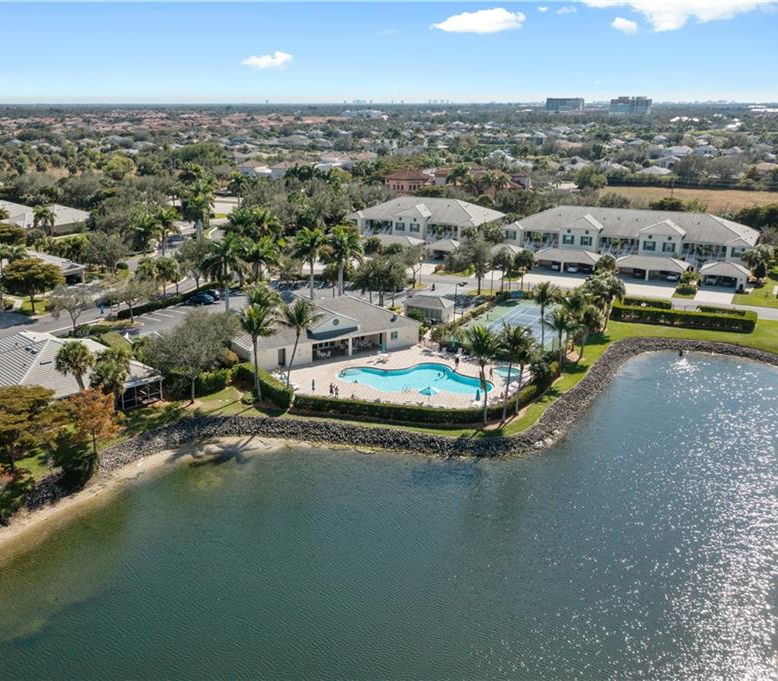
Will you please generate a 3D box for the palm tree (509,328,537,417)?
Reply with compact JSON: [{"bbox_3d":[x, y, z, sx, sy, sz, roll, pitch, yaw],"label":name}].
[{"bbox_3d":[14.520,3.550,87.100,3.400,9.880,3.400,0,17,0],"label":"palm tree"}]

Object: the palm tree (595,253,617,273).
[{"bbox_3d":[41.999,-13.832,153.486,4.100,6.200,4.100,0,17,0],"label":"palm tree"}]

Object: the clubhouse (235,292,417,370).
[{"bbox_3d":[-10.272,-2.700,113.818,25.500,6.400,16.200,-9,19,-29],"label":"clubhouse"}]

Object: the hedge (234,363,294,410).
[{"bbox_3d":[-14.790,5.230,95.330,2.000,1.900,11.200,-12,20,-35],"label":"hedge"}]

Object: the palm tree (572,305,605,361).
[{"bbox_3d":[26.456,-1.025,105.853,4.600,7.751,4.500,0,17,0],"label":"palm tree"}]

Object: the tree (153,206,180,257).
[{"bbox_3d":[-48.810,-23.650,175.080,6.000,11.590,6.000,0,17,0],"label":"tree"}]

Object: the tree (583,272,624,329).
[{"bbox_3d":[32.568,-5.725,120.380,6.000,9.200,5.600,0,17,0],"label":"tree"}]

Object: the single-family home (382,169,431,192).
[{"bbox_3d":[6.742,-59.240,298.073,17.000,10.000,15.000,-1,17,-3],"label":"single-family home"}]

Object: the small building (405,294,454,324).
[{"bbox_3d":[6.500,-5.404,128.406,7.600,4.000,4.700,9,19,26],"label":"small building"}]

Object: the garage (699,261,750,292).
[{"bbox_3d":[63.522,-12.491,150.423,8.300,4.200,7.000,8,19,26],"label":"garage"}]

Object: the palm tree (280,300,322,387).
[{"bbox_3d":[-10.470,0.418,95.054,5.300,11.169,5.100,0,17,0],"label":"palm tree"}]

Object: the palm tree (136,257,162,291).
[{"bbox_3d":[-42.992,-11.518,142.403,4.500,6.929,4.400,0,17,0],"label":"palm tree"}]

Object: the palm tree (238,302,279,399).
[{"bbox_3d":[-15.113,1.568,92.645,4.600,11.700,4.600,0,17,0],"label":"palm tree"}]

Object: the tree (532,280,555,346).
[{"bbox_3d":[20.837,-2.587,107.229,3.500,10.700,3.500,0,17,0],"label":"tree"}]

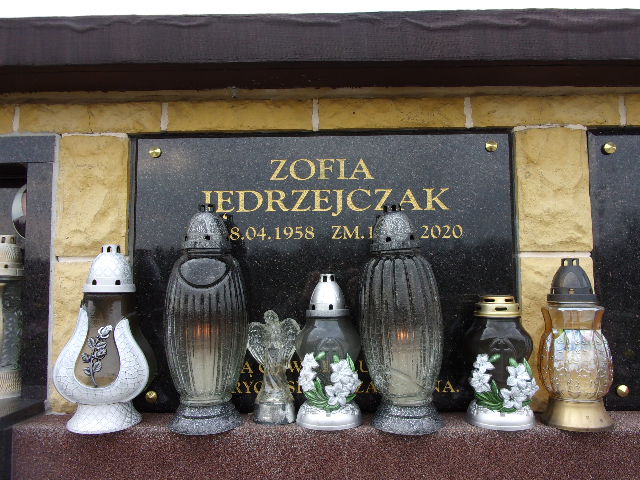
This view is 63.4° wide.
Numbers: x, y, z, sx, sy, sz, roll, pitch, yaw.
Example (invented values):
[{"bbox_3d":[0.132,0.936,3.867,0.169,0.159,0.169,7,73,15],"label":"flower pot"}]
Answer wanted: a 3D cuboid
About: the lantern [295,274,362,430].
[{"bbox_3d":[0.014,0.169,0.812,0.101,0.229,0.102,-1,-5,0],"label":"lantern"}]

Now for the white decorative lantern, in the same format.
[{"bbox_3d":[-0.333,0.147,0.800,0.143,0.276,0.133,0,-5,-8],"label":"white decorative lantern"}]

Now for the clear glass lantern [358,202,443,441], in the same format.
[{"bbox_3d":[0.128,0.114,0.797,0.125,0.333,0.125,-1,-5,0],"label":"clear glass lantern"}]

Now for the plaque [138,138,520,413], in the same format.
[{"bbox_3d":[0.005,0.054,0.899,0.644,0.471,0.030,-1,-5,1],"label":"plaque"}]

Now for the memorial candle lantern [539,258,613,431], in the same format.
[{"bbox_3d":[0.389,0.153,0.789,0.102,0.248,0.102,-1,-5,0],"label":"memorial candle lantern"}]

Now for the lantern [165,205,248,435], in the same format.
[{"bbox_3d":[-0.178,0.115,0.812,0.125,0.338,0.125,0,-5,-7],"label":"lantern"}]

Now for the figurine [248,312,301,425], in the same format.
[{"bbox_3d":[-0.074,0.201,0.838,0.083,0.169,0.073,0,-5,-3],"label":"figurine"}]

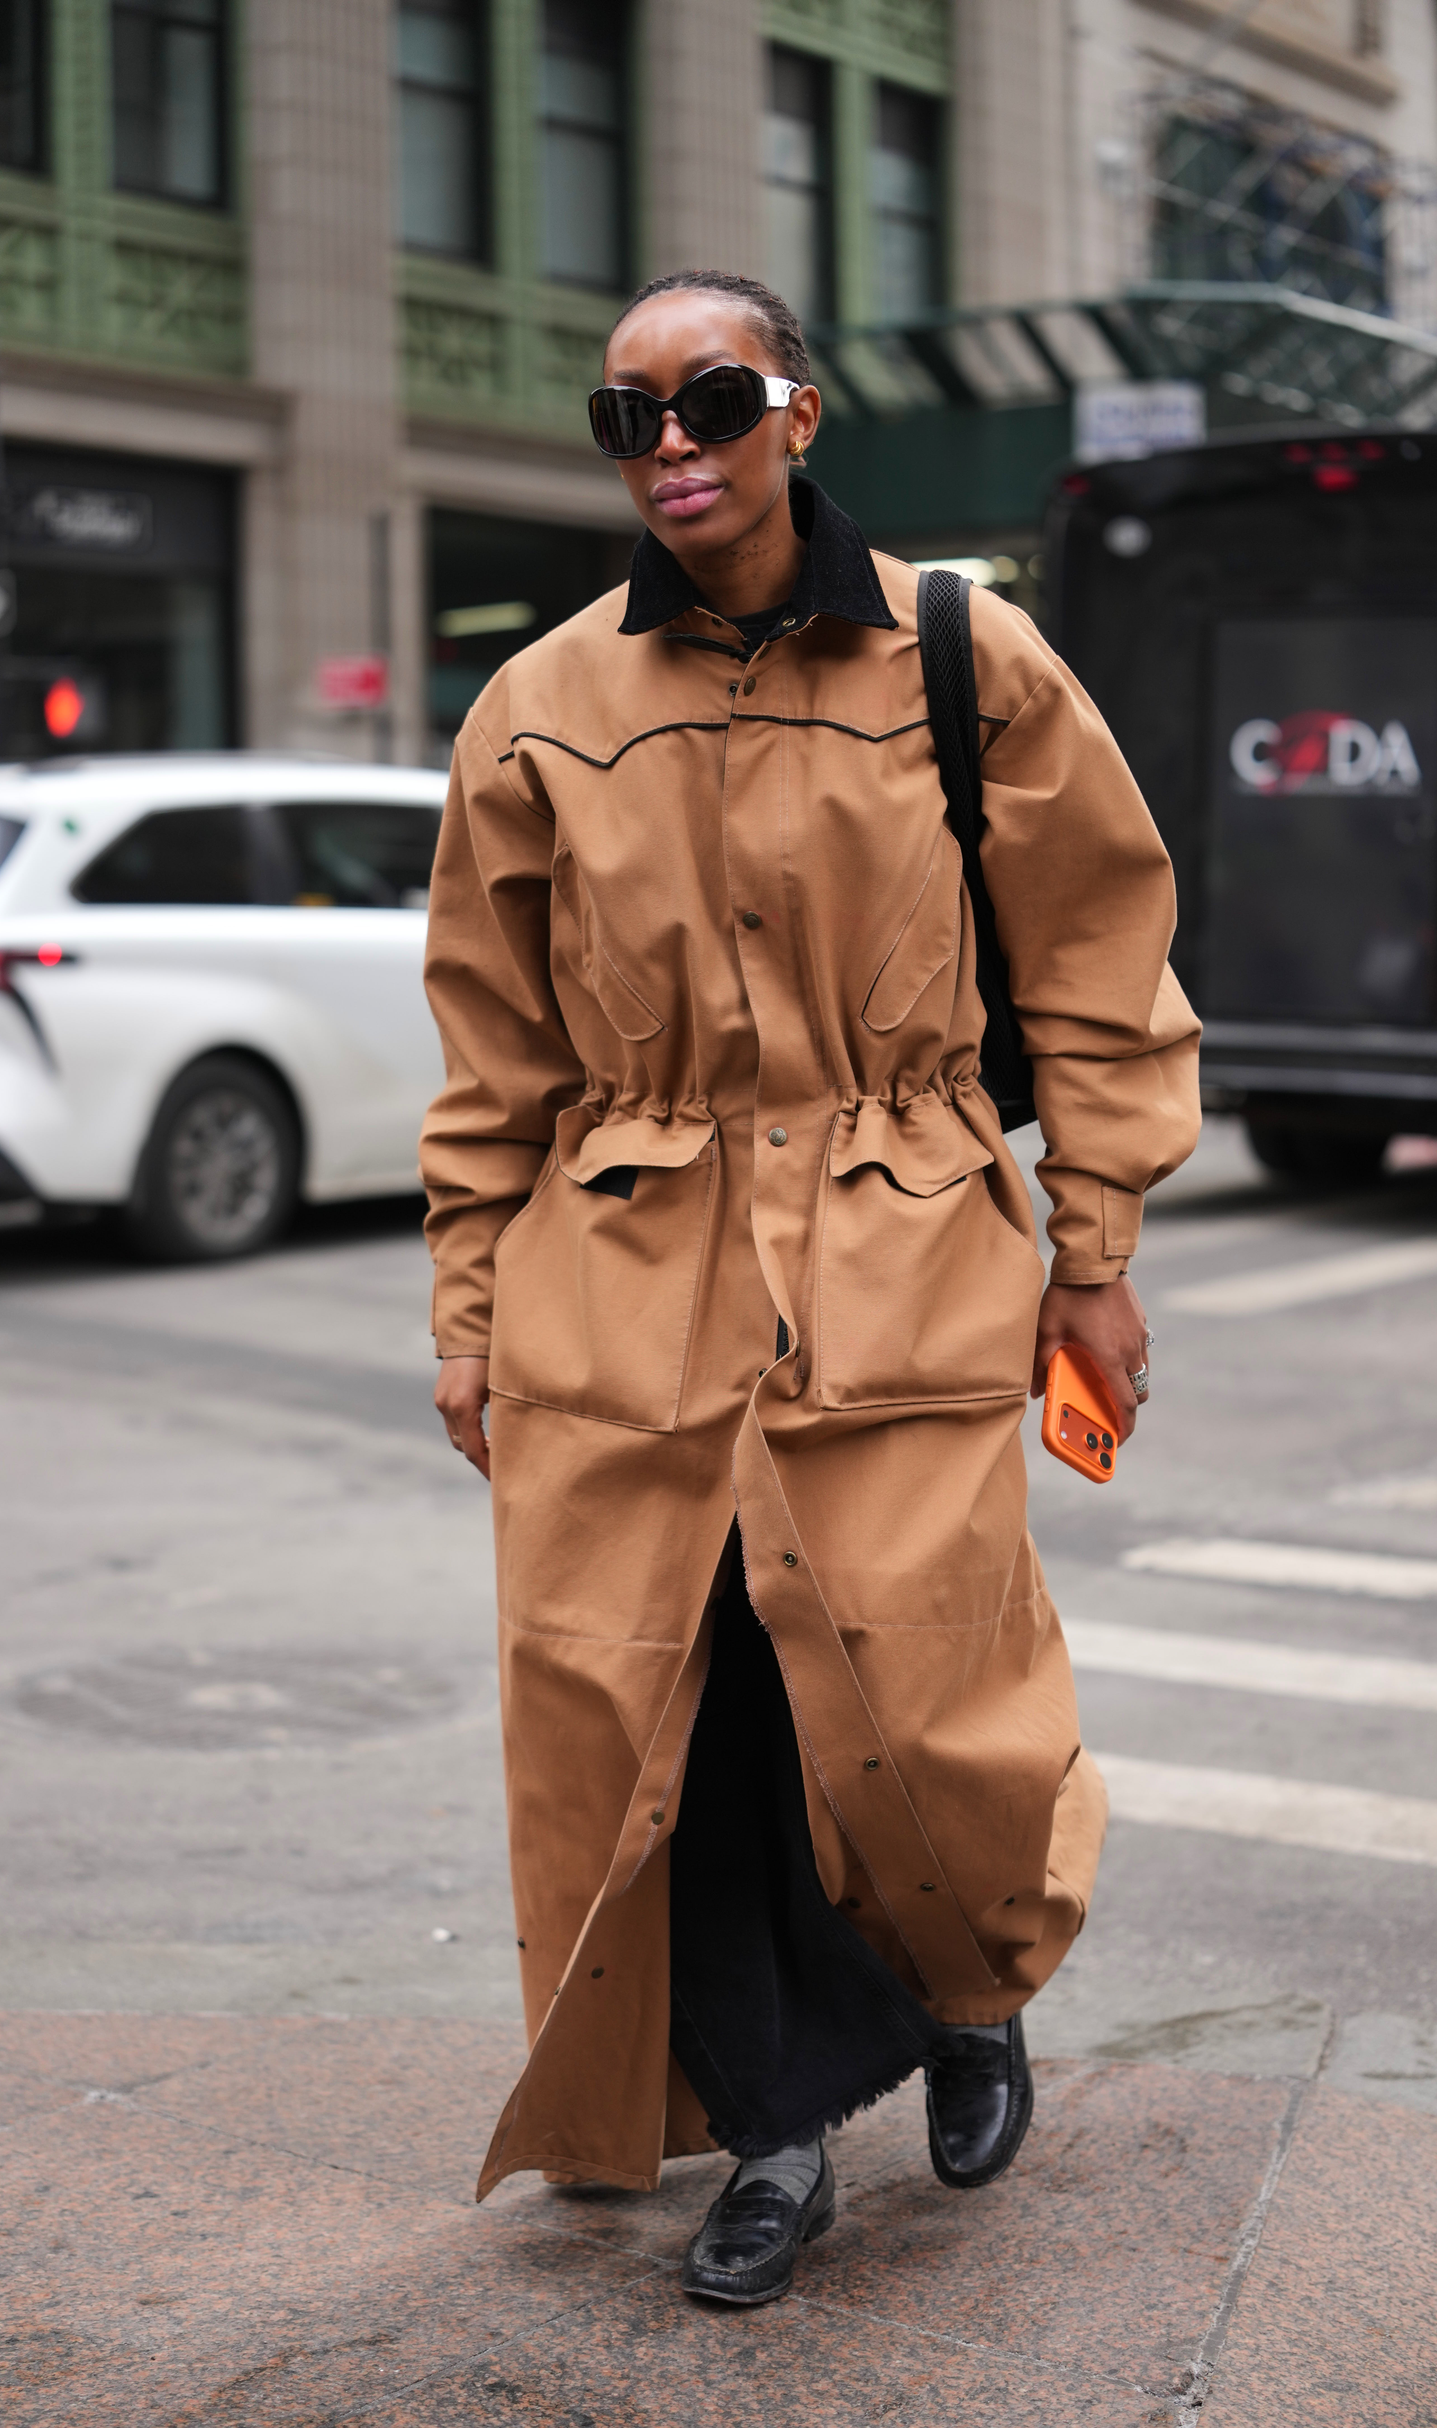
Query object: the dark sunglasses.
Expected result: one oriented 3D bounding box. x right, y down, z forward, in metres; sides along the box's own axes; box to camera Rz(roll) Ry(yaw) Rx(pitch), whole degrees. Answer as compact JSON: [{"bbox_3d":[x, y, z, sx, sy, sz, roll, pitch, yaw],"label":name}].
[{"bbox_3d":[-0.013,-0.641,2.714,0.148,0.062,0.150,-5,7,18],"label":"dark sunglasses"}]

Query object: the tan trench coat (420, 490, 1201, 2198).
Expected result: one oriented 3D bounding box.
[{"bbox_3d":[0.075,0.115,2.820,0.650,1.410,0.500,0,4,9],"label":"tan trench coat"}]

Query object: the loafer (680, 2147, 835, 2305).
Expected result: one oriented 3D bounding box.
[{"bbox_3d":[0.038,0.832,2.814,0.095,0.092,0.255,0,-1,11],"label":"loafer"}]

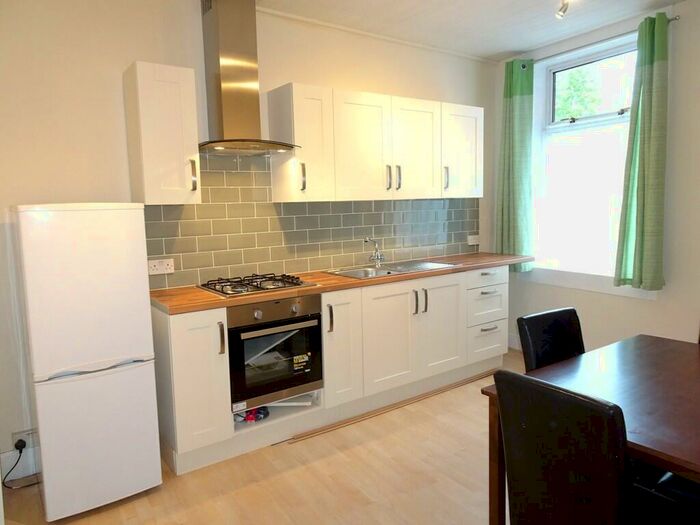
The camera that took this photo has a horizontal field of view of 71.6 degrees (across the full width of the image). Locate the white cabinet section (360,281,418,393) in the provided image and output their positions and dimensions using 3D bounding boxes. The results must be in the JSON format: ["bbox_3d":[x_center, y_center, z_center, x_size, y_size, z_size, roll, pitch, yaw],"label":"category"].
[{"bbox_3d":[0.128,0.471,3.519,0.489,0.731,0.563,-6,9,-35],"label":"white cabinet section"}]

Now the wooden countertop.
[{"bbox_3d":[0.172,0.082,3.523,3.035,0.039,0.595,-6,9,-35],"label":"wooden countertop"}]

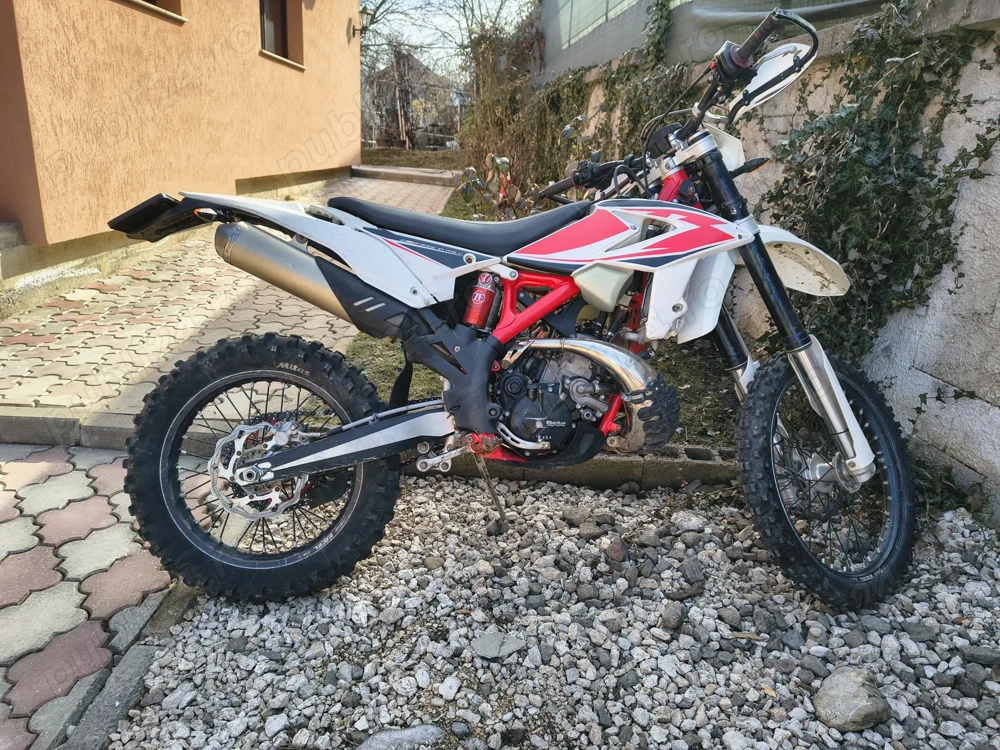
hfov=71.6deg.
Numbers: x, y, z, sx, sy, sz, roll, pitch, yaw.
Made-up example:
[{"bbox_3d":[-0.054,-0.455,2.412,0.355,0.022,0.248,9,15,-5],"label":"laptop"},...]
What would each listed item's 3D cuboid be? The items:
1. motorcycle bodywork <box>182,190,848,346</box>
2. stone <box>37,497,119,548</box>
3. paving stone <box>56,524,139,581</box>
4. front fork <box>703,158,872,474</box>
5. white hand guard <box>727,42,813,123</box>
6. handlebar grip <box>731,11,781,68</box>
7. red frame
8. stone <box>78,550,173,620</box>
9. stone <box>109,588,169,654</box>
[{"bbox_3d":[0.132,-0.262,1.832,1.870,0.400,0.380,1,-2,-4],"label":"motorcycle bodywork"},{"bbox_3d":[-1.173,0.428,1.931,0.220,0.060,0.264,2,20,-2],"label":"stone"},{"bbox_3d":[-1.036,0.479,1.808,0.220,0.060,0.264,2,20,-2],"label":"paving stone"},{"bbox_3d":[0.688,-0.125,1.849,0.150,0.960,0.270,-25,0,-35],"label":"front fork"},{"bbox_3d":[0.629,-0.695,1.640,0.065,0.100,0.250,-10,-10,-35],"label":"white hand guard"},{"bbox_3d":[0.584,-0.763,1.569,0.052,0.052,0.125,-24,-9,-24],"label":"handlebar grip"},{"bbox_3d":[0.243,-0.166,1.802,0.600,0.770,0.260,1,-2,-4],"label":"red frame"},{"bbox_3d":[-0.906,0.529,1.689,0.220,0.060,0.264,2,20,-2],"label":"stone"},{"bbox_3d":[-0.849,0.582,1.595,0.090,0.060,0.214,2,20,-2],"label":"stone"}]

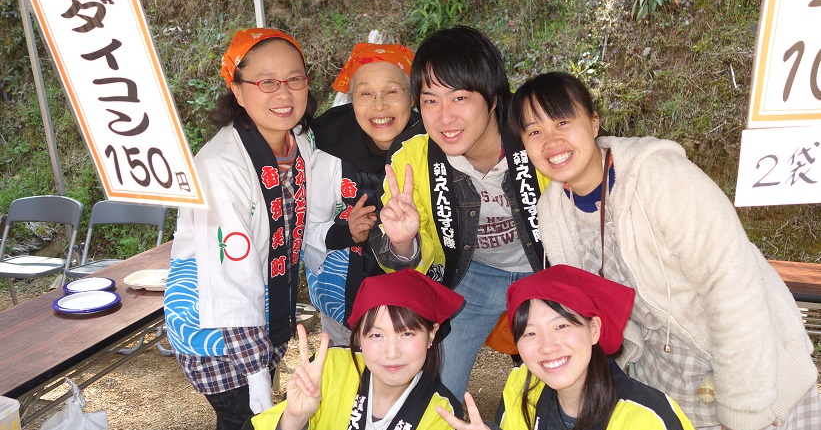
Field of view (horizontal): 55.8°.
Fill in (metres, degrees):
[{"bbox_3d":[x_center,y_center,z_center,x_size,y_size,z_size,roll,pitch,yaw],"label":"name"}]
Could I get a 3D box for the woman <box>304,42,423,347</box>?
[{"bbox_3d":[-0.100,0.301,2.113,0.500,1.500,0.500,-1,15,-6],"label":"woman"}]

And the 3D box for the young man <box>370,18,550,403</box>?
[{"bbox_3d":[0.150,0.326,1.974,0.570,1.570,0.620,2,15,8],"label":"young man"}]

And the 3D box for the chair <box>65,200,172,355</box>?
[{"bbox_3d":[-1.530,0.282,4.060,0.450,0.770,0.490,4,15,16],"label":"chair"}]

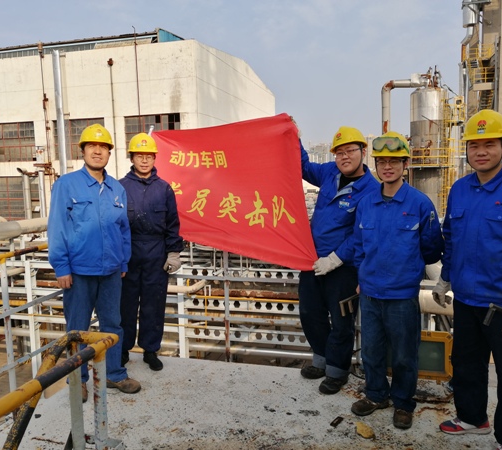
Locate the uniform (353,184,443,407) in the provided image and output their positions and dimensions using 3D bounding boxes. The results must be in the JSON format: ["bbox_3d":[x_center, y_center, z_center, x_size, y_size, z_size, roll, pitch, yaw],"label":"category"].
[{"bbox_3d":[0.889,0.420,2.820,0.480,1.362,0.290,3,7,34],"label":"uniform"}]

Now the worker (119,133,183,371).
[{"bbox_3d":[-0.848,0.202,3.690,0.550,1.824,0.350,-3,6,-14],"label":"worker"}]

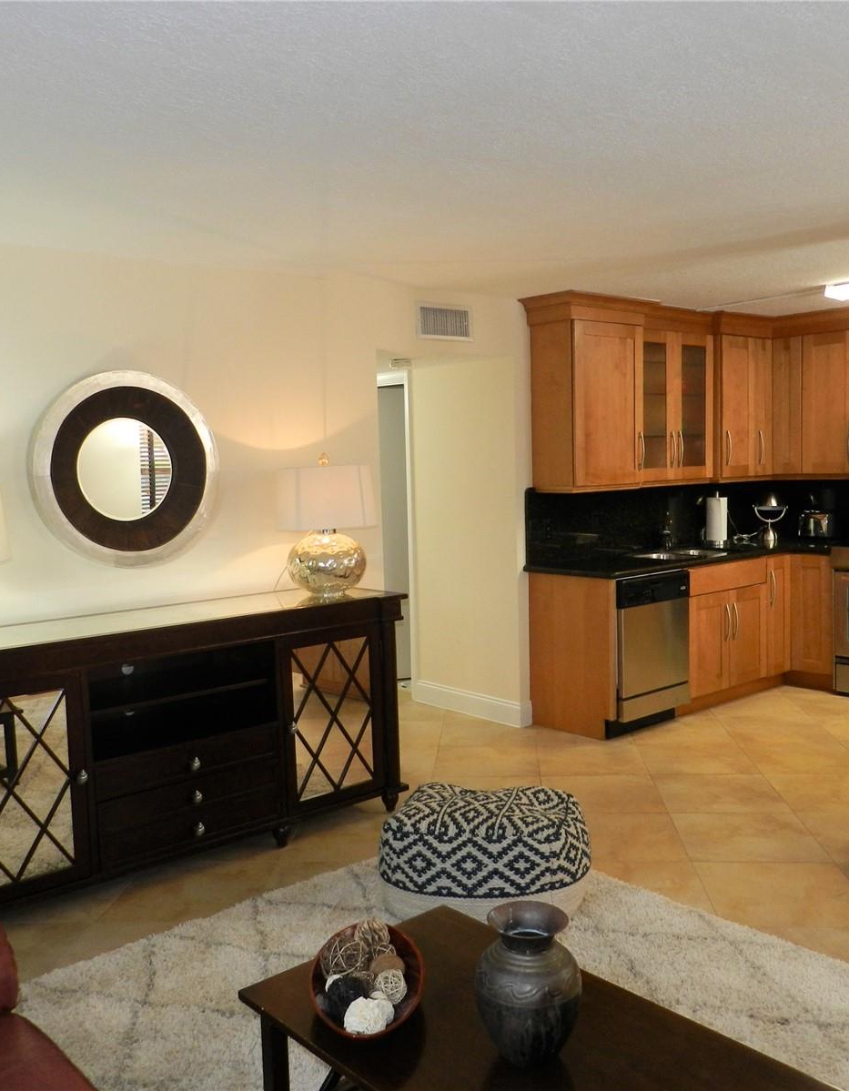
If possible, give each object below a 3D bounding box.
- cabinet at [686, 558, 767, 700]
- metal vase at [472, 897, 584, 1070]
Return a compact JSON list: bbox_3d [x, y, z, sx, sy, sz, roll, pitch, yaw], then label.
[{"bbox_3d":[1.636,0.467,6.008,0.796,0.755,0.610,-6,6,-39],"label":"cabinet"},{"bbox_3d":[0.193,0.810,1.784,0.195,0.248,0.195,-2,5,0],"label":"metal vase"}]

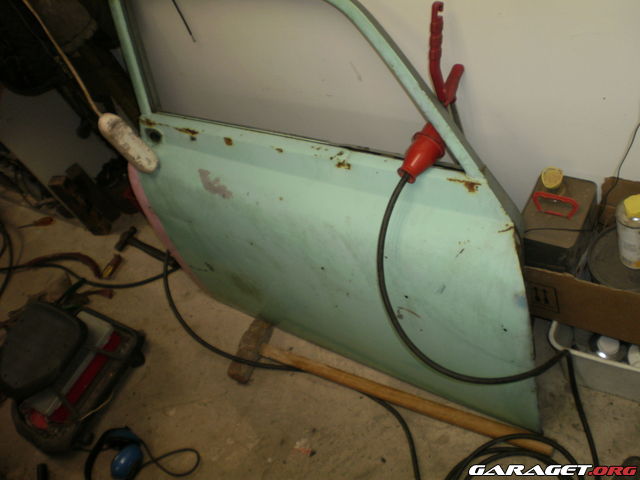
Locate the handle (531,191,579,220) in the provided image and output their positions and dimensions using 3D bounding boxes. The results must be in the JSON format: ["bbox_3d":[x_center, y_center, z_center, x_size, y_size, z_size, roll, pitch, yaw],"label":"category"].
[{"bbox_3d":[0.496,-0.070,1.398,0.095,0.045,0.018,15,57,33],"label":"handle"}]

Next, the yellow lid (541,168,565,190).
[{"bbox_3d":[0.502,-0.133,1.439,0.046,0.019,0.046,-12,47,13],"label":"yellow lid"}]

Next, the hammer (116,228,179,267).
[{"bbox_3d":[-0.612,0.039,2.387,0.330,0.030,0.108,21,61,36],"label":"hammer"}]

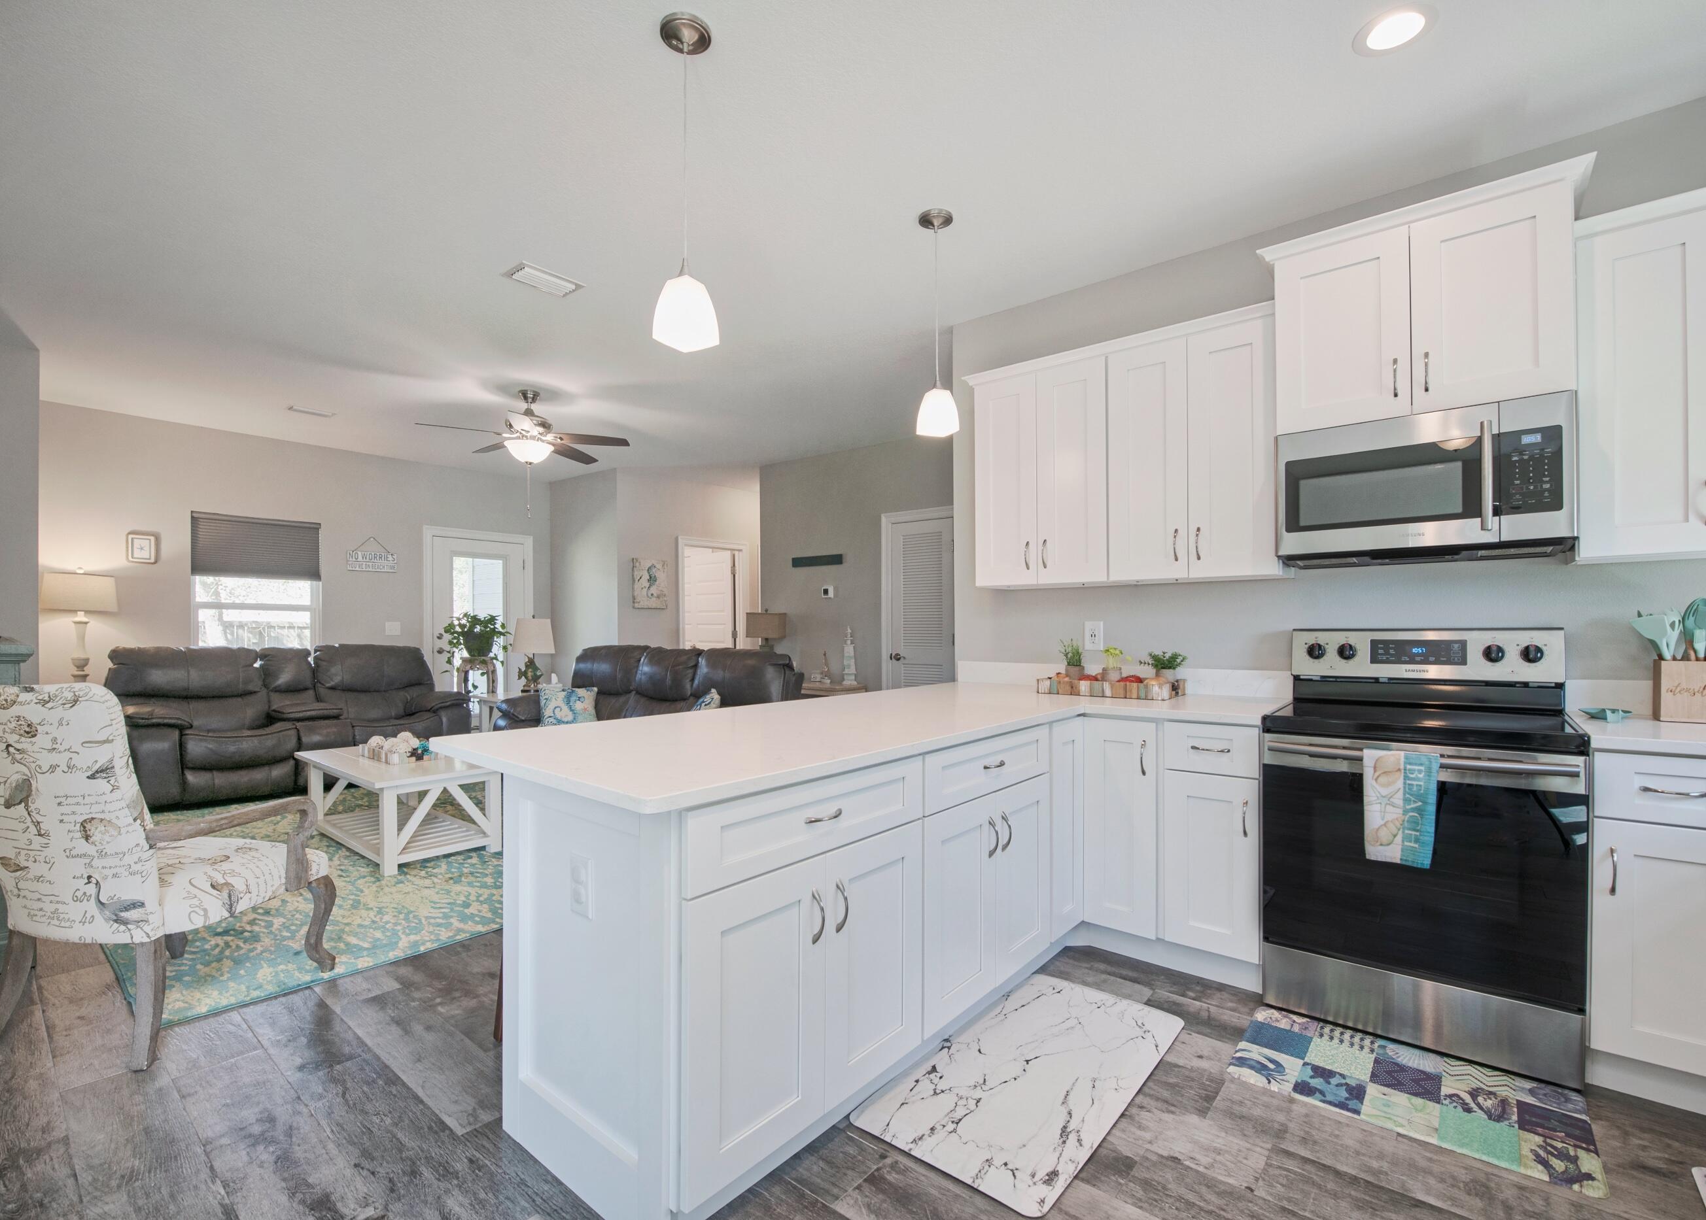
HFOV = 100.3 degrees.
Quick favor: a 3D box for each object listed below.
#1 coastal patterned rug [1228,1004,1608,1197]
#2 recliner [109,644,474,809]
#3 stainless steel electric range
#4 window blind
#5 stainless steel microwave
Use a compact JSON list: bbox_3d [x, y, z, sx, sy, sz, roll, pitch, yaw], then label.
[{"bbox_3d":[1.427,1.243,1.859,0.755,0.012,0.430,-1,-2,41],"label":"coastal patterned rug"},{"bbox_3d":[-4.247,0.827,5.513,0.970,1.030,2.070,-1,-1,41],"label":"recliner"},{"bbox_3d":[1.776,0.662,2.253,0.760,1.190,0.660,-1,-2,41],"label":"stainless steel electric range"},{"bbox_3d":[-4.813,-0.499,5.778,0.060,0.490,0.810,-1,-1,41],"label":"window blind"},{"bbox_3d":[1.858,-0.399,2.359,0.760,0.425,0.390,-1,-2,41],"label":"stainless steel microwave"}]

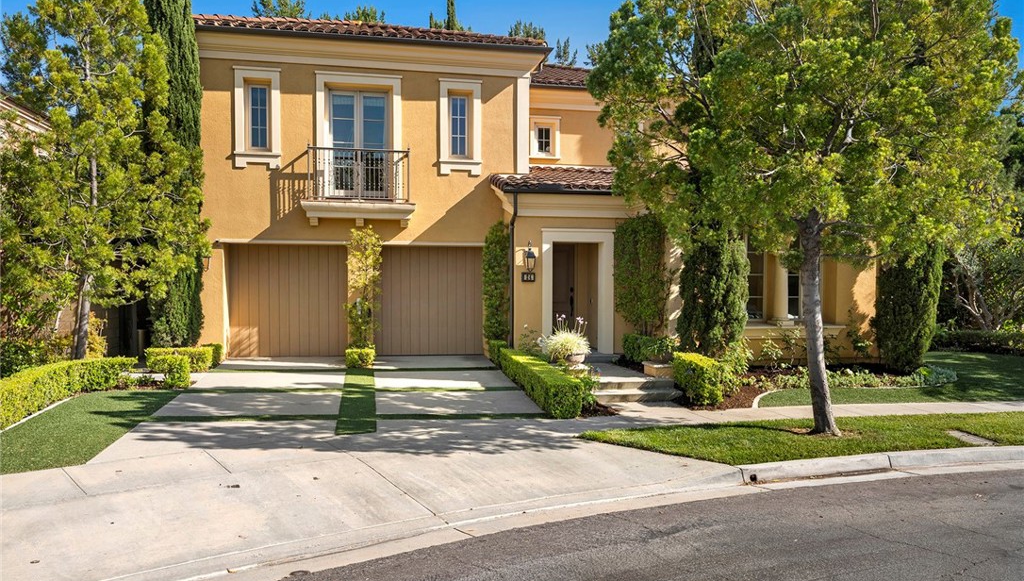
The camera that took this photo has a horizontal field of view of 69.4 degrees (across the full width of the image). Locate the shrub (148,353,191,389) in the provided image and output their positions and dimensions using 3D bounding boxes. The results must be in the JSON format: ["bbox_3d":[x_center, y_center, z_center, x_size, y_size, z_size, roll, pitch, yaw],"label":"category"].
[{"bbox_3d":[-5.588,1.327,12.069,0.610,0.520,0.440,0,1,-11],"label":"shrub"}]

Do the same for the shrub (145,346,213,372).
[{"bbox_3d":[-6.117,1.279,13.650,1.050,0.450,0.450,0,1,-11],"label":"shrub"}]

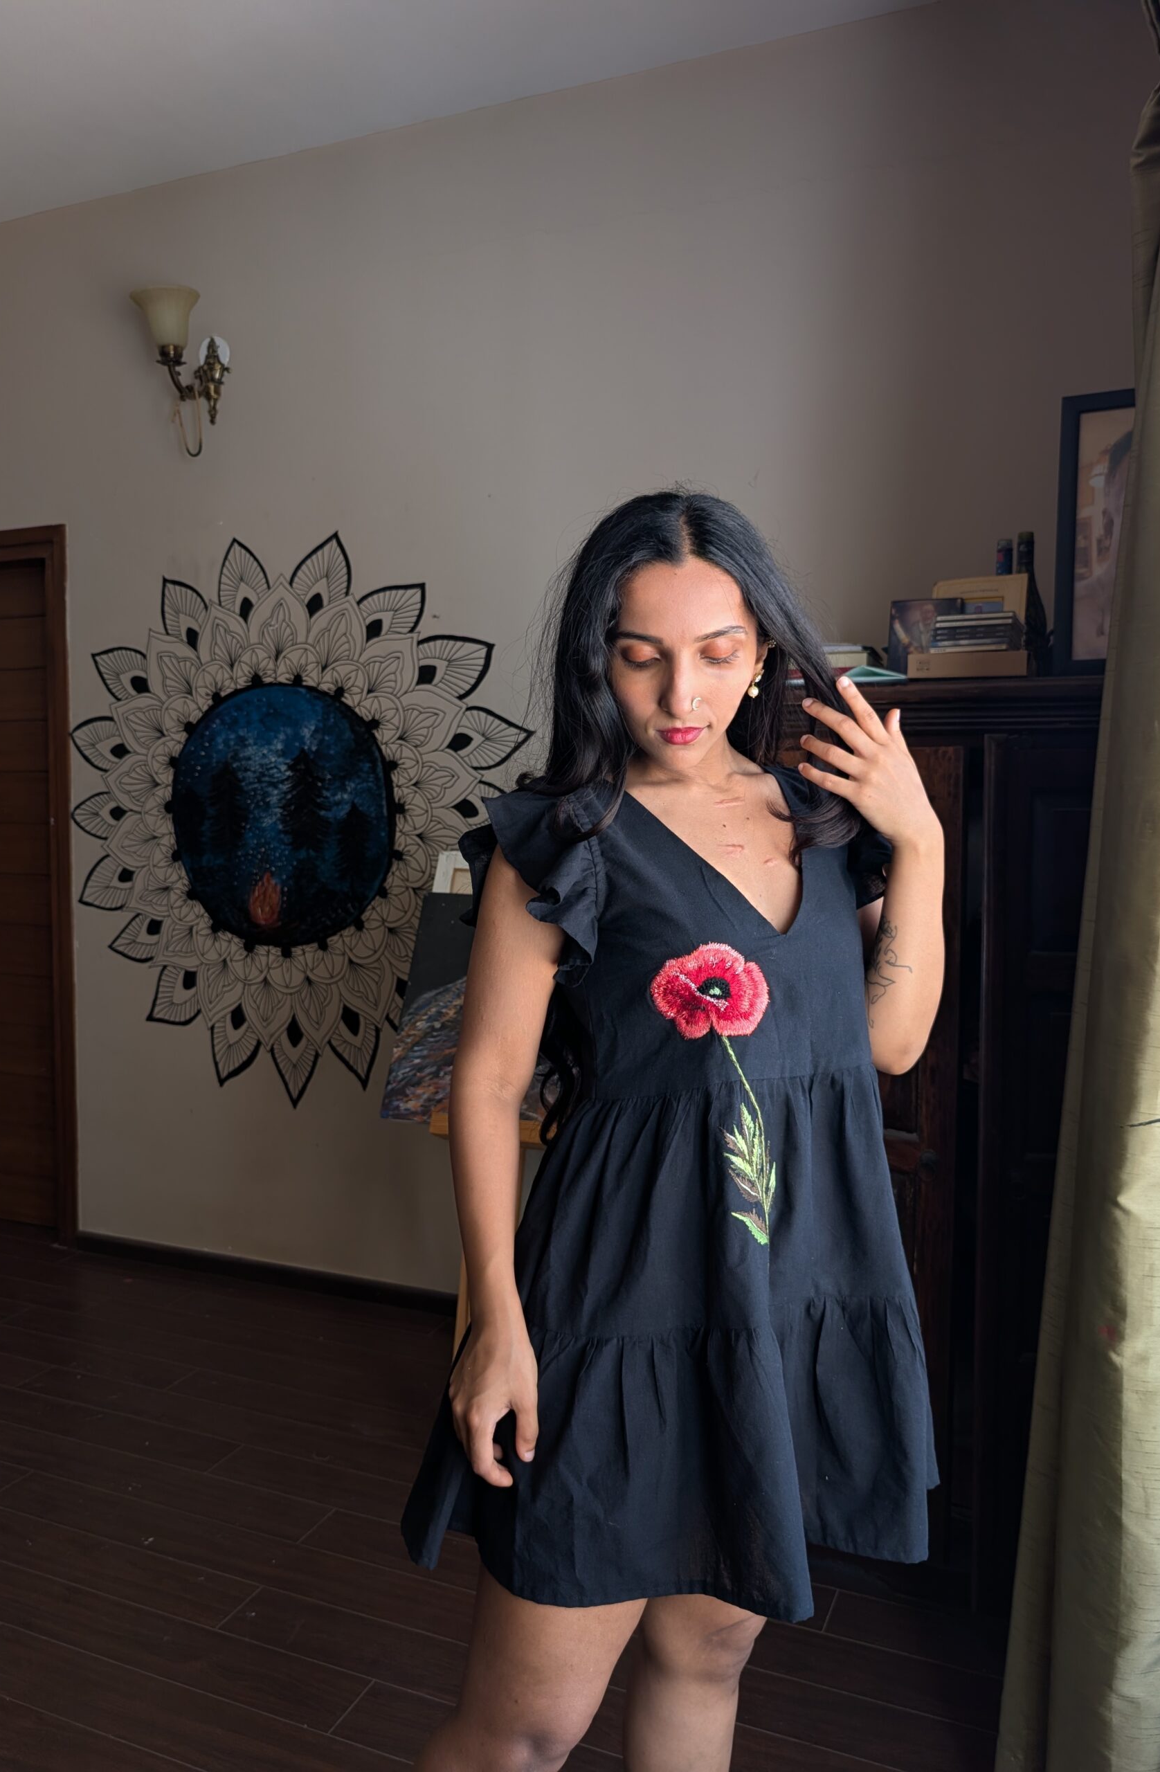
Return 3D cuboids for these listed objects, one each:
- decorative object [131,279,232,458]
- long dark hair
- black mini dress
[{"bbox_3d":[-1.021,-1.298,3.120,0.175,0.375,0.275,2,4,22],"label":"decorative object"},{"bbox_3d":[0.094,-0.048,1.130,0.305,0.585,0.280,1,3,7],"label":"long dark hair"},{"bbox_3d":[0.090,0.255,1.160,0.510,0.735,0.350,-1,4,-26],"label":"black mini dress"}]

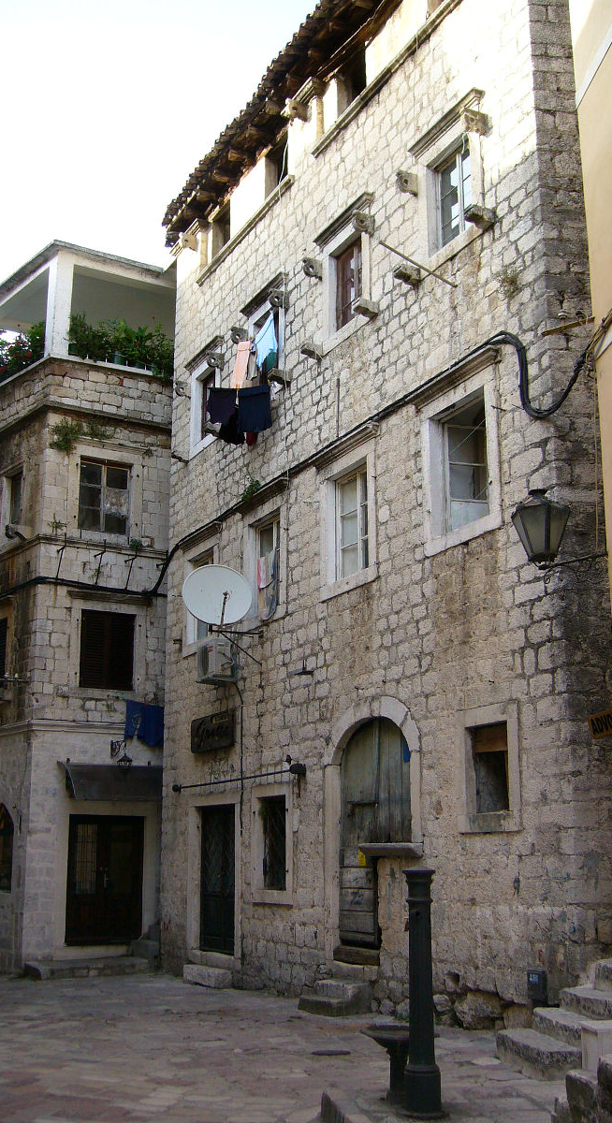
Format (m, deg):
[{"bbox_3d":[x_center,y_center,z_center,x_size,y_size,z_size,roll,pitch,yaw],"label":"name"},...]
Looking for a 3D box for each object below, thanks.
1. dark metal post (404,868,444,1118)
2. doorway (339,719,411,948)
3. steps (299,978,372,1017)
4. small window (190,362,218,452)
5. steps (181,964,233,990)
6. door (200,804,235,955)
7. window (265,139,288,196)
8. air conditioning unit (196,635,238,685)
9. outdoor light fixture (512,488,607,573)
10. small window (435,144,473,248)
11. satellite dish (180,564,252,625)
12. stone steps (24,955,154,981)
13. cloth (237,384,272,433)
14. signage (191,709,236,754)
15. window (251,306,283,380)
[{"bbox_3d":[0.706,2.611,6.973,0.260,1.397,0.260,-1,-14,5],"label":"dark metal post"},{"bbox_3d":[0.791,3.183,13.346,0.092,2.616,1.574,7,-16,-27],"label":"doorway"},{"bbox_3d":[0.340,4.984,12.963,0.531,0.327,0.705,7,-16,-27],"label":"steps"},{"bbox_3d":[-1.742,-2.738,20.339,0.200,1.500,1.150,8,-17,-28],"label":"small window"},{"bbox_3d":[-1.419,6.010,16.454,0.245,0.266,1.175,7,-16,-27],"label":"steps"},{"bbox_3d":[-1.360,4.907,17.657,0.130,2.180,1.400,8,-17,-28],"label":"door"},{"bbox_3d":[-0.416,-6.512,18.826,0.200,0.850,0.830,8,-17,-28],"label":"window"},{"bbox_3d":[-1.398,1.573,17.773,0.290,0.560,0.700,8,-17,-28],"label":"air conditioning unit"},{"bbox_3d":[2.128,-0.255,9.511,0.770,0.680,0.480,-3,-14,12],"label":"outdoor light fixture"},{"bbox_3d":[1.761,-4.292,13.314,0.092,1.093,0.818,7,-16,-27],"label":"small window"},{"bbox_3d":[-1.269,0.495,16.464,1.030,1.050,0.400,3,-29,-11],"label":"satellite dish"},{"bbox_3d":[-3.311,6.319,17.666,1.942,0.225,0.562,8,-16,-31],"label":"stone steps"},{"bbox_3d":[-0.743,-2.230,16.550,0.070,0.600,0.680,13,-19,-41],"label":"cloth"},{"bbox_3d":[-1.441,2.648,17.437,0.143,0.521,1.431,7,-16,-27],"label":"signage"},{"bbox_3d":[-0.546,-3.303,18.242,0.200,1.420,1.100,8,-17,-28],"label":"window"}]

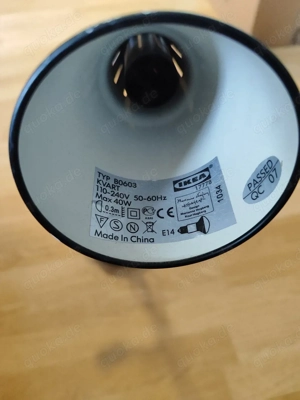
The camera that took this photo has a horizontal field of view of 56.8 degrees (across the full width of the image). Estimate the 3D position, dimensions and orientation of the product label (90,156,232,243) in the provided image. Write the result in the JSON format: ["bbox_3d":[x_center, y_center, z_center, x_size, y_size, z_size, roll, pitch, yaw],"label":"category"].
[{"bbox_3d":[0.004,0.001,0.137,0.065,0.017,0.038,-6,62,1],"label":"product label"}]

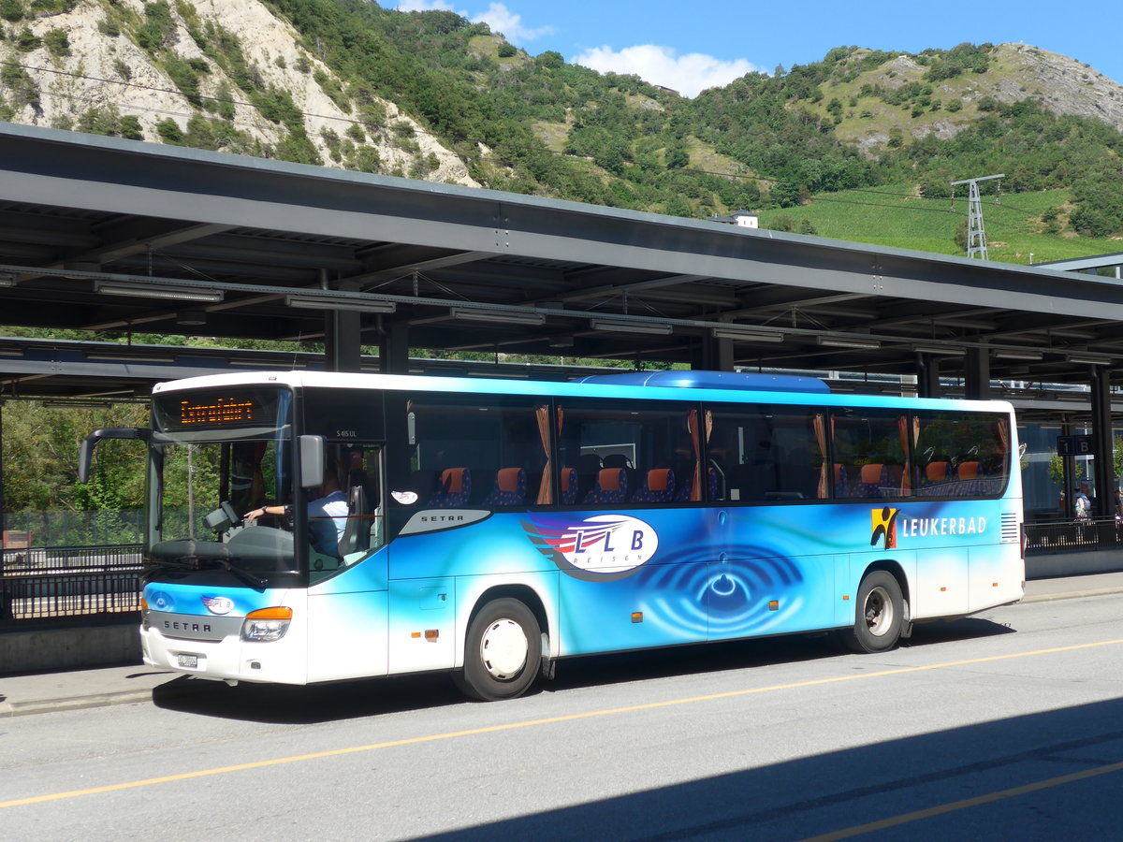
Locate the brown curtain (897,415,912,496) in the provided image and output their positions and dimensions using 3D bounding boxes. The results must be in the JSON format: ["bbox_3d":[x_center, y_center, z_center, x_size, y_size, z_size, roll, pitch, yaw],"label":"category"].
[{"bbox_3d":[4.219,0.432,21.950,0.175,0.986,0.090,1,-2,-44],"label":"brown curtain"}]

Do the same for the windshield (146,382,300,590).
[{"bbox_3d":[-3.306,0.634,16.601,0.420,1.810,2.400,1,-3,-44],"label":"windshield"}]

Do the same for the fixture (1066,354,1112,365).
[{"bbox_3d":[9.923,-1.149,33.492,1.545,0.135,0.110,1,-2,-44],"label":"fixture"}]

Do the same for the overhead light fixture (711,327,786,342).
[{"bbox_3d":[2.772,-1.271,26.535,1.545,0.135,0.110,1,-2,-44],"label":"overhead light fixture"}]

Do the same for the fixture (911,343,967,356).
[{"bbox_3d":[6.355,-1.205,30.028,1.540,0.130,0.120,1,-3,-44],"label":"fixture"}]

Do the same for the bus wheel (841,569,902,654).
[{"bbox_3d":[3.747,2.317,21.761,1.020,1.020,0.320,1,-3,-44],"label":"bus wheel"}]

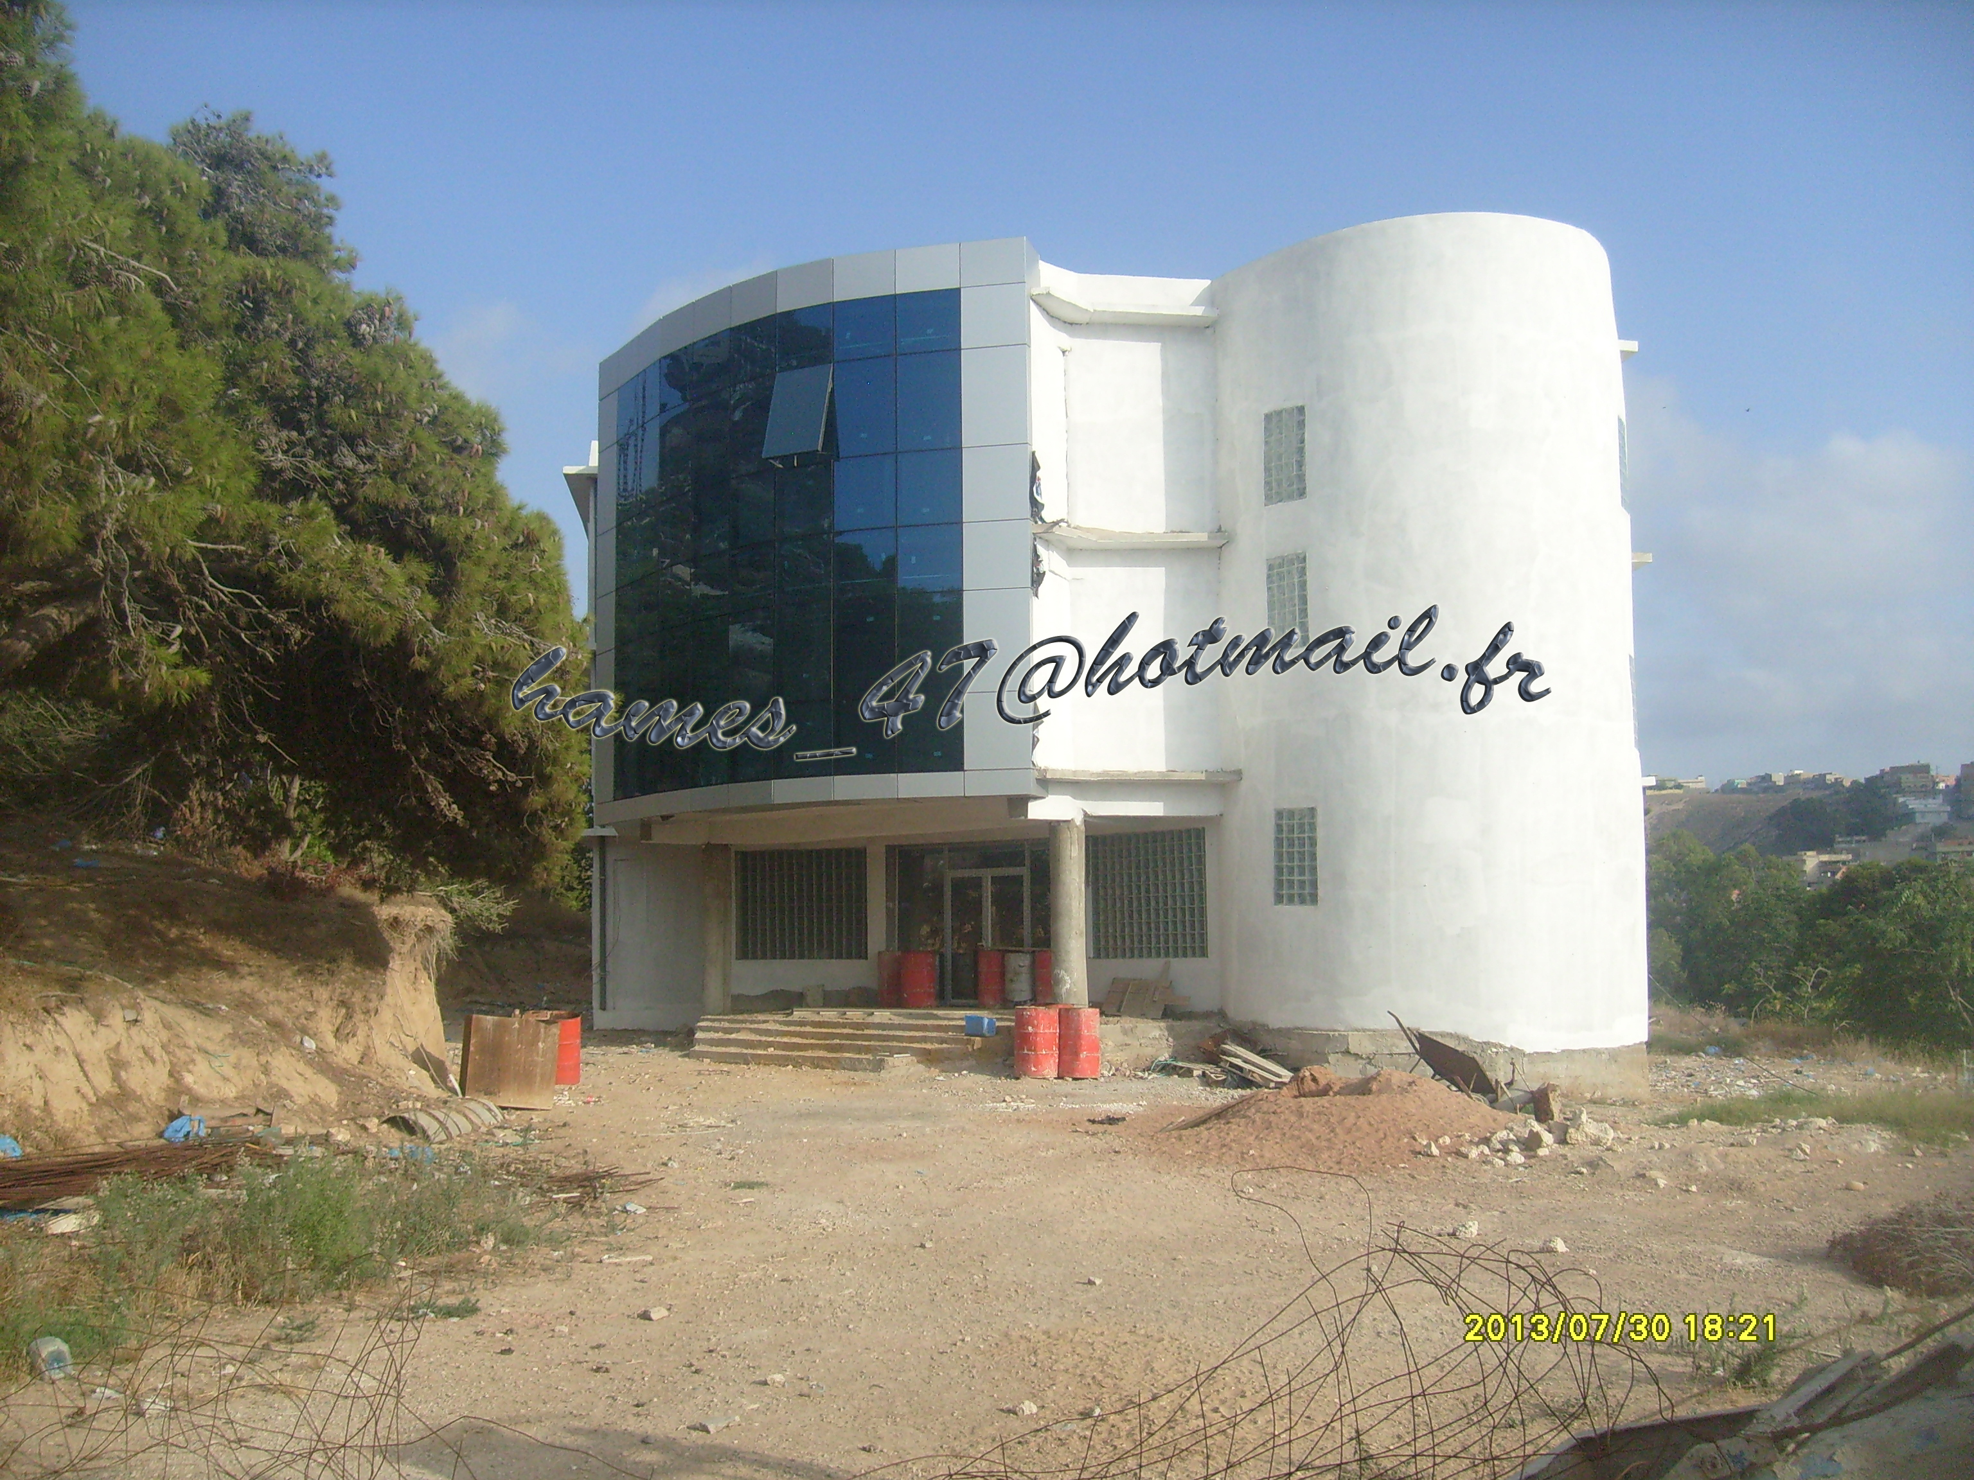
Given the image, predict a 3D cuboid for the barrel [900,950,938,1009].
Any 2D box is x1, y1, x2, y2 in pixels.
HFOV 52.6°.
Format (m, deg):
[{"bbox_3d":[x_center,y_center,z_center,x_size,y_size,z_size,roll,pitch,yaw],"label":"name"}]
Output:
[{"bbox_3d":[-1.113,3.923,32.670,0.585,0.880,0.585,-1,-6,0],"label":"barrel"}]

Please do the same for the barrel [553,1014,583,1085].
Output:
[{"bbox_3d":[-5.692,4.159,26.500,0.600,0.880,0.600,0,-6,0],"label":"barrel"}]

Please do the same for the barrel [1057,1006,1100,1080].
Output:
[{"bbox_3d":[1.205,3.956,26.028,0.585,0.880,0.585,-1,-6,0],"label":"barrel"}]

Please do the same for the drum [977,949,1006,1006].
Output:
[{"bbox_3d":[0.137,3.856,32.173,0.585,0.880,0.585,-1,-6,0],"label":"drum"}]

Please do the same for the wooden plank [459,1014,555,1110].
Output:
[{"bbox_3d":[-5.653,3.812,23.637,1.090,1.080,0.120,7,-24,-29],"label":"wooden plank"}]

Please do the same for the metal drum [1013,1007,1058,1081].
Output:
[{"bbox_3d":[0.645,3.915,25.700,0.590,0.880,0.590,0,-6,0],"label":"metal drum"}]

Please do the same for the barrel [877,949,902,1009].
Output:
[{"bbox_3d":[-1.499,3.985,33.167,0.585,0.880,0.585,-1,-6,0],"label":"barrel"}]

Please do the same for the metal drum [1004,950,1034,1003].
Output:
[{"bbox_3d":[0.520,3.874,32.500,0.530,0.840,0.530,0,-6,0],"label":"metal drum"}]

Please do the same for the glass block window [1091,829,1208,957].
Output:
[{"bbox_3d":[2.520,2.480,31.800,0.120,2.020,2.650,5,-8,-39],"label":"glass block window"}]

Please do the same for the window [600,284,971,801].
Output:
[{"bbox_3d":[-3.666,-2.824,30.885,7.700,7.050,1.050,-6,-8,41],"label":"window"}]

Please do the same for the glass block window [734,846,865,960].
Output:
[{"bbox_3d":[-3.380,3.020,36.450,2.650,2.000,0.120,-3,-7,22],"label":"glass block window"}]

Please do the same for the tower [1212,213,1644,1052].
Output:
[{"bbox_3d":[6.780,-1.141,30.505,6.000,12.000,5.900,-2,-6,11],"label":"tower"}]

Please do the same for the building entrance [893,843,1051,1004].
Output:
[{"bbox_3d":[-0.194,3.084,33.511,3.500,2.750,0.300,-5,-8,38],"label":"building entrance"}]

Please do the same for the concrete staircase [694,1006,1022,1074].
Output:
[{"bbox_3d":[-1.913,4.393,29.401,5.400,0.750,1.600,-5,-8,38],"label":"concrete staircase"}]

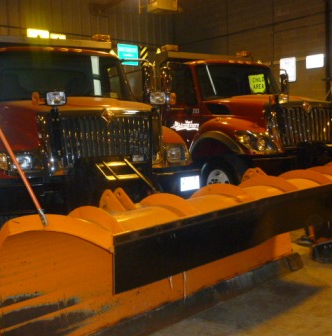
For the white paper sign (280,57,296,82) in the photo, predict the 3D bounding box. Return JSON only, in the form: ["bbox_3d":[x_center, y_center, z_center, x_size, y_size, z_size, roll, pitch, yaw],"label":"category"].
[{"bbox_3d":[3.136,-2.496,10.600,0.020,0.610,0.460,-7,8,-39],"label":"white paper sign"}]

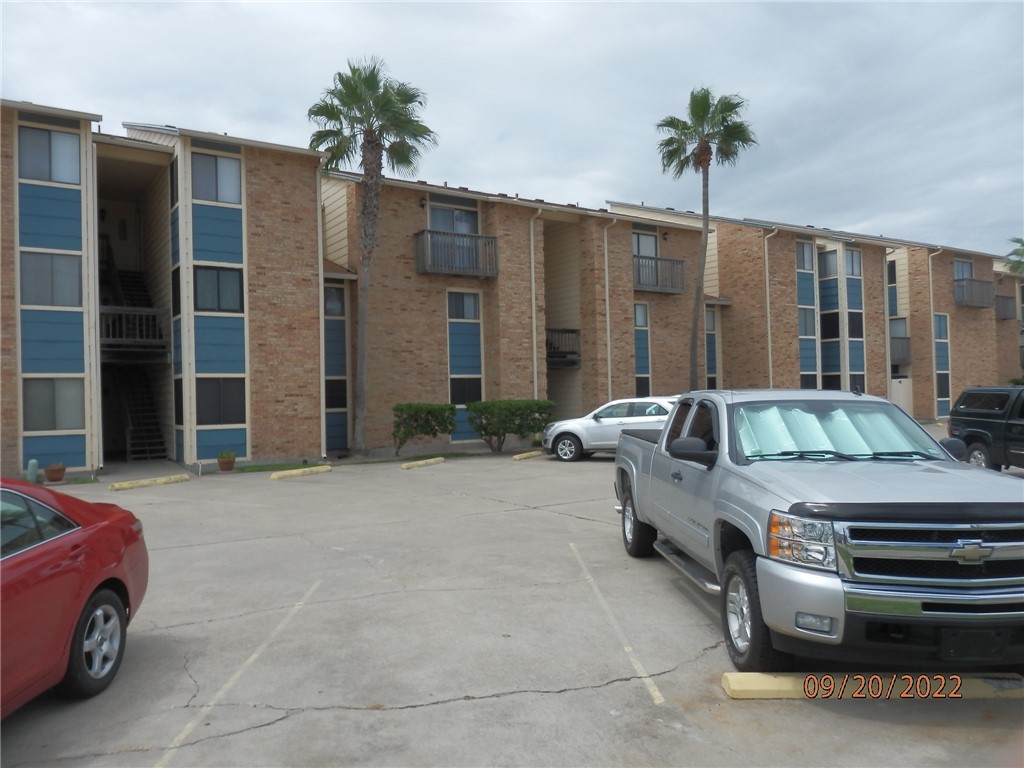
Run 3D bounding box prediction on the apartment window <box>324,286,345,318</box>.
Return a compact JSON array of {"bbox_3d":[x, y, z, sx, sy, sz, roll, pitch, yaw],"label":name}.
[{"bbox_3d":[-5.330,-2.478,22.305,0.650,0.940,0.100,-1,-1,-33],"label":"apartment window"}]

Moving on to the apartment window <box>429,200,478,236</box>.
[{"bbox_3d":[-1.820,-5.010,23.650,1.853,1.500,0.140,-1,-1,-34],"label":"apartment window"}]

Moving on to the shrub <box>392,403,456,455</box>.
[{"bbox_3d":[-2.574,1.342,21.906,1.800,1.529,1.000,-1,-1,-34],"label":"shrub"}]

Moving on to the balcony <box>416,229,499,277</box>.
[{"bbox_3d":[-1.756,-3.957,23.145,2.551,1.286,0.850,-1,-1,-34],"label":"balcony"}]

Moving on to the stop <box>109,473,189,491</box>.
[{"bbox_3d":[-7.925,2.148,16.214,0.180,0.140,1.820,-2,-1,32],"label":"stop"}]

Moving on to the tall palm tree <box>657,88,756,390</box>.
[{"bbox_3d":[7.804,-4.880,29.118,3.800,13.556,3.800,-1,-1,-33],"label":"tall palm tree"}]

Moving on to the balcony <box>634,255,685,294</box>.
[{"bbox_3d":[5.400,-4.134,28.491,2.660,1.320,0.764,-1,-1,-33],"label":"balcony"}]

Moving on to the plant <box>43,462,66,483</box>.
[{"bbox_3d":[-9.804,1.886,15.870,0.466,0.389,0.466,-1,-1,-33],"label":"plant"}]

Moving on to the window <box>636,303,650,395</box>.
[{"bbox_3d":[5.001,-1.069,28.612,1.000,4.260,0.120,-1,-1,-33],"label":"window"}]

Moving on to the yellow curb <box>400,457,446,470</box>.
[{"bbox_3d":[-2.307,2.045,19.022,0.160,0.130,1.830,-2,-1,26],"label":"yellow curb"}]

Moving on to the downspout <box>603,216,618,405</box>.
[{"bbox_3d":[3.647,-1.982,26.546,0.140,7.868,0.580,-1,-1,-33],"label":"downspout"}]

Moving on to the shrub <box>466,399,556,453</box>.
[{"bbox_3d":[0.005,1.283,22.669,2.800,1.585,1.200,-1,-1,-34],"label":"shrub"}]

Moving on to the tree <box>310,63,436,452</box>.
[{"bbox_3d":[-4.028,-3.742,21.350,3.695,11.586,3.695,-1,-1,-34],"label":"tree"}]

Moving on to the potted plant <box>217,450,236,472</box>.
[{"bbox_3d":[-6.855,1.851,17.778,0.450,0.489,0.450,-1,-1,-33],"label":"potted plant"}]

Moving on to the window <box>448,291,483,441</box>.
[{"bbox_3d":[-1.482,-0.576,23.724,1.370,4.863,0.140,-1,-1,-34],"label":"window"}]

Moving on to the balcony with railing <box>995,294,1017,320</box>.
[{"bbox_3d":[28.593,-4.423,43.496,2.650,1.340,0.764,-1,-1,-33],"label":"balcony with railing"}]

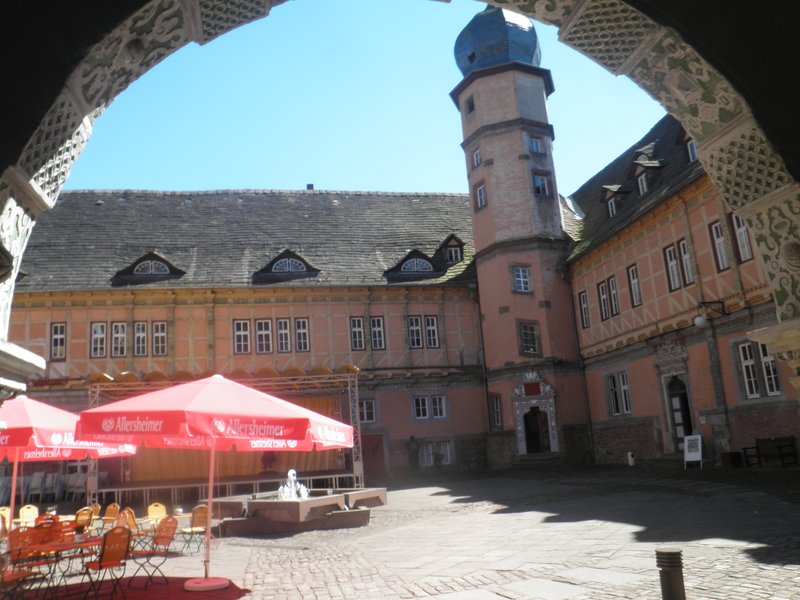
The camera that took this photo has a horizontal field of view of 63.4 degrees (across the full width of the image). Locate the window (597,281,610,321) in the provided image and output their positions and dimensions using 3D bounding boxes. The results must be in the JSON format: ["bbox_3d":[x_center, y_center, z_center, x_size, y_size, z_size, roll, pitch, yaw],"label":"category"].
[{"bbox_3d":[8.967,0.070,28.462,0.150,1.700,0.640,-1,-13,-12],"label":"window"}]

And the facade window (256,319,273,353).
[{"bbox_3d":[-6.662,1.783,31.757,0.790,1.720,0.150,-1,-13,-12],"label":"facade window"}]

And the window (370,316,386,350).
[{"bbox_3d":[-1.166,1.817,35.091,0.740,1.850,0.150,-1,-13,-13],"label":"window"}]

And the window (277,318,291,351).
[{"bbox_3d":[-5.552,1.711,30.996,0.631,1.693,0.160,-1,-13,-14],"label":"window"}]

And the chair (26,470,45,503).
[{"bbox_3d":[-15.300,7.869,27.200,0.620,1.300,0.720,-1,-13,-12],"label":"chair"}]

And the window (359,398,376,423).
[{"bbox_3d":[-1.785,5.826,33.965,1.000,1.200,0.150,-1,-13,-13],"label":"window"}]

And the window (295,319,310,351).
[{"bbox_3d":[-4.679,1.690,31.218,0.696,1.701,0.160,-1,-13,-14],"label":"window"}]

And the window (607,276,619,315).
[{"bbox_3d":[9.136,-0.138,27.655,0.150,1.700,0.620,-1,-13,-12],"label":"window"}]

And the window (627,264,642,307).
[{"bbox_3d":[9.462,-0.562,26.098,0.150,1.700,0.660,-1,-13,-12],"label":"window"}]

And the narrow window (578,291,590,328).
[{"bbox_3d":[8.493,0.455,29.744,0.160,1.716,0.658,-2,-13,-10],"label":"narrow window"}]

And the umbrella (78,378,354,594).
[{"bbox_3d":[-2.418,2.244,8.328,3.450,2.580,3.450,-4,-12,-1],"label":"umbrella"}]

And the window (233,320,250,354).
[{"bbox_3d":[-7.444,1.740,30.518,0.768,1.673,0.160,-1,-13,-14],"label":"window"}]

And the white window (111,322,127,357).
[{"bbox_3d":[-14.019,1.967,32.225,0.790,1.860,0.150,-1,-13,-13],"label":"white window"}]

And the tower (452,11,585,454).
[{"bbox_3d":[6.162,-5.452,36.633,6.100,29.000,5.600,-8,-13,17],"label":"tower"}]

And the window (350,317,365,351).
[{"bbox_3d":[-2.262,1.804,34.844,0.730,1.850,0.150,-1,-13,-13],"label":"window"}]

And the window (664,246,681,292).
[{"bbox_3d":[9.967,-1.144,23.689,0.150,1.700,0.670,-1,-13,-12],"label":"window"}]

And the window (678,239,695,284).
[{"bbox_3d":[10.129,-1.347,22.916,0.150,1.700,0.600,-1,-13,-12],"label":"window"}]

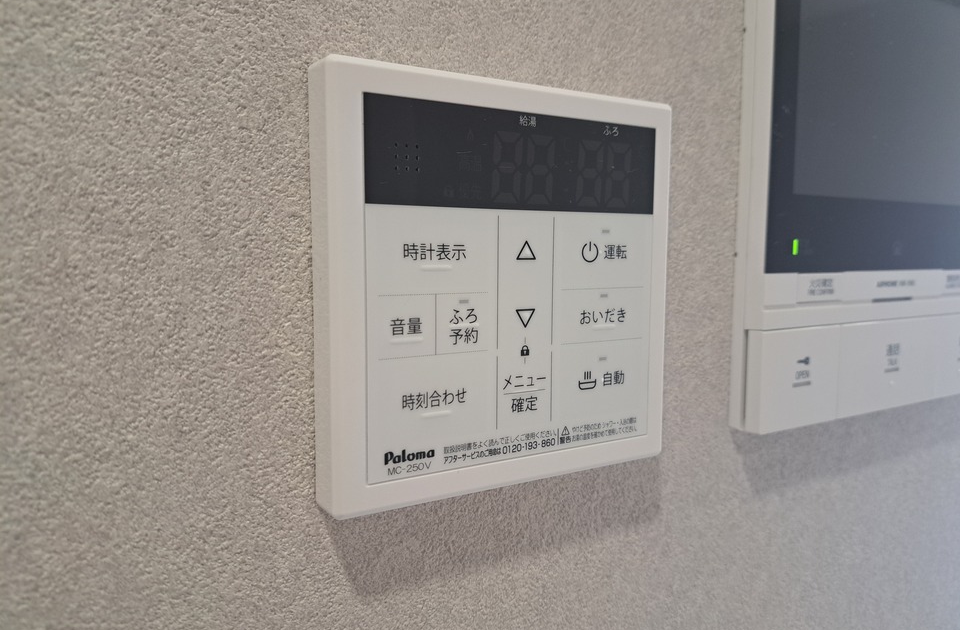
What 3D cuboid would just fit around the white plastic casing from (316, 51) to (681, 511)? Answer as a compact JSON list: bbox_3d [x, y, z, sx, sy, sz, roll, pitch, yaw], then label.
[{"bbox_3d":[0.010,-0.008,0.204,0.119,0.120,0.017,-3,7,-30],"label":"white plastic casing"}]

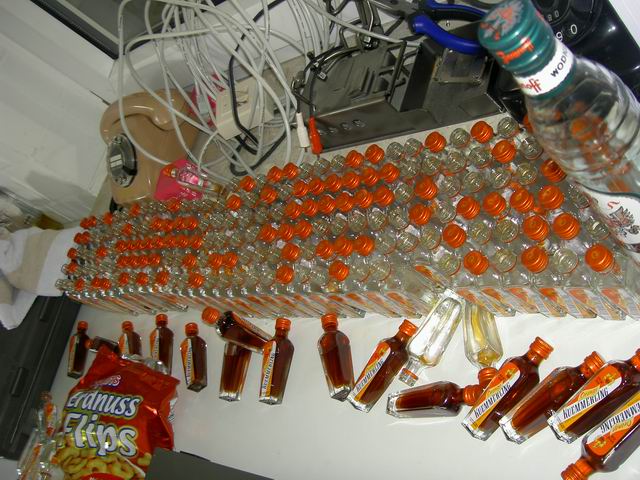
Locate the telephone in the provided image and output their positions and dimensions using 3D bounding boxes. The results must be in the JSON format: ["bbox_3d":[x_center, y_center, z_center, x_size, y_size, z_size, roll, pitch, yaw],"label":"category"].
[{"bbox_3d":[-0.310,-0.166,1.243,0.213,0.122,0.190,-6,61,45],"label":"telephone"}]

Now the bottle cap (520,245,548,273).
[{"bbox_3d":[0.153,0.014,0.513,0.016,0.010,0.016,-5,64,46],"label":"bottle cap"}]

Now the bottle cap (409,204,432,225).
[{"bbox_3d":[0.093,-0.024,0.666,0.018,0.012,0.018,-6,61,45],"label":"bottle cap"}]

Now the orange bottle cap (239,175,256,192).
[{"bbox_3d":[-0.085,-0.066,0.853,0.018,0.010,0.018,-26,46,31],"label":"orange bottle cap"}]

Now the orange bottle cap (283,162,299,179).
[{"bbox_3d":[-0.033,-0.077,0.807,0.018,0.010,0.018,-26,46,31],"label":"orange bottle cap"}]

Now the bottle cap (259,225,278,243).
[{"bbox_3d":[-0.056,-0.007,0.787,0.018,0.011,0.018,-6,59,44],"label":"bottle cap"}]

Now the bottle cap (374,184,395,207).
[{"bbox_3d":[0.062,-0.042,0.690,0.018,0.011,0.018,-6,59,44],"label":"bottle cap"}]

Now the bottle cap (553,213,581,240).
[{"bbox_3d":[0.184,-0.010,0.537,0.018,0.011,0.018,-6,59,44],"label":"bottle cap"}]

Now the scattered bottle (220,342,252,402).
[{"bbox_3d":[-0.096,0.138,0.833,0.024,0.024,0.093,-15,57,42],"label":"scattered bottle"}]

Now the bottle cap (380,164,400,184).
[{"bbox_3d":[0.073,-0.067,0.742,0.018,0.012,0.018,-6,59,44],"label":"bottle cap"}]

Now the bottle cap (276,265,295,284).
[{"bbox_3d":[-0.037,0.037,0.779,0.018,0.012,0.018,-6,59,44],"label":"bottle cap"}]

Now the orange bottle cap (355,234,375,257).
[{"bbox_3d":[0.042,0.005,0.676,0.018,0.011,0.018,-6,59,44],"label":"orange bottle cap"}]

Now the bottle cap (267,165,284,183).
[{"bbox_3d":[-0.049,-0.071,0.784,0.016,0.010,0.016,-26,50,36],"label":"bottle cap"}]

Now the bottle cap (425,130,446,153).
[{"bbox_3d":[0.115,-0.098,0.720,0.018,0.012,0.018,-6,59,44],"label":"bottle cap"}]

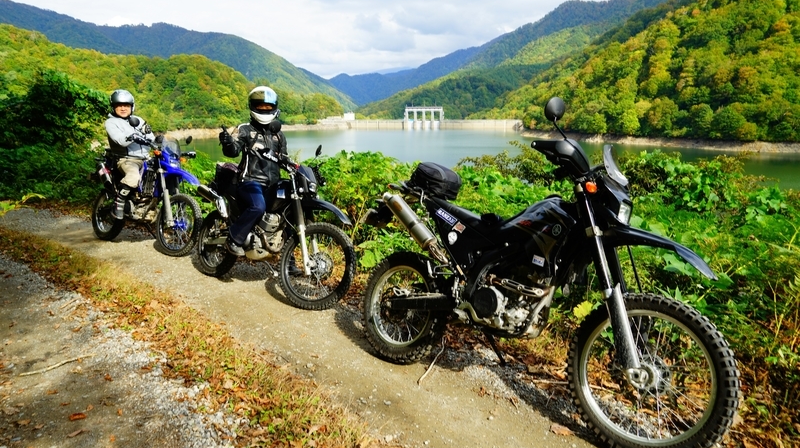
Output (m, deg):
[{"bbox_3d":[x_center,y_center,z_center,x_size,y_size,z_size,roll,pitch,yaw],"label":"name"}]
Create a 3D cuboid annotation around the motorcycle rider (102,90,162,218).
[{"bbox_3d":[-3.186,-0.800,6.307,0.700,1.540,0.620,10,15,42],"label":"motorcycle rider"}]

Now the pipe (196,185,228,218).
[{"bbox_3d":[-1.707,-0.190,4.817,0.540,0.160,0.120,38,32,31],"label":"pipe"}]

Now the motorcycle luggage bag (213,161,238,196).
[{"bbox_3d":[-1.548,-0.404,4.943,0.290,0.300,0.280,9,6,38],"label":"motorcycle luggage bag"}]

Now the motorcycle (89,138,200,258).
[{"bbox_3d":[-3.064,-0.422,6.318,2.180,1.400,0.820,8,6,32],"label":"motorcycle"}]

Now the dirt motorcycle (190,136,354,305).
[{"bbox_3d":[-1.171,-0.094,4.643,2.150,1.380,0.820,9,6,38],"label":"dirt motorcycle"}]

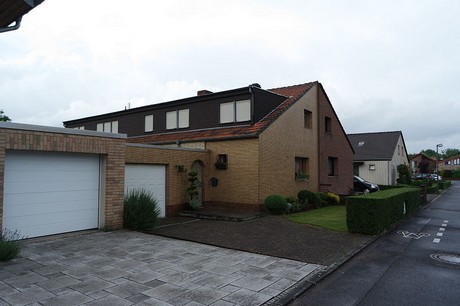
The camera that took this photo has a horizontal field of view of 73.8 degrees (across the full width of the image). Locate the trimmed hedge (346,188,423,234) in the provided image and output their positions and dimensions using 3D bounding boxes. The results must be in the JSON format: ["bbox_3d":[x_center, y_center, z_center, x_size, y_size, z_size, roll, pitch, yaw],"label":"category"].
[{"bbox_3d":[6.540,2.016,12.183,0.820,0.960,9.000,-2,-4,38],"label":"trimmed hedge"}]

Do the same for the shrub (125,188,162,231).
[{"bbox_3d":[-2.724,1.704,9.535,1.120,1.220,1.120,0,-3,0],"label":"shrub"}]

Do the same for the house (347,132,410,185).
[{"bbox_3d":[20.323,0.800,47.541,11.000,7.700,15.000,-2,-4,38],"label":"house"}]

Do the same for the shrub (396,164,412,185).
[{"bbox_3d":[24.215,3.026,42.578,2.100,2.750,2.100,-2,-4,38],"label":"shrub"}]

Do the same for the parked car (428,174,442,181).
[{"bbox_3d":[37.826,4.590,57.042,4.250,1.480,1.770,-2,-4,38],"label":"parked car"}]

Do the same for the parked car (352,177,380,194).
[{"bbox_3d":[10.553,2.704,26.185,4.150,1.520,1.740,-2,-4,38],"label":"parked car"}]

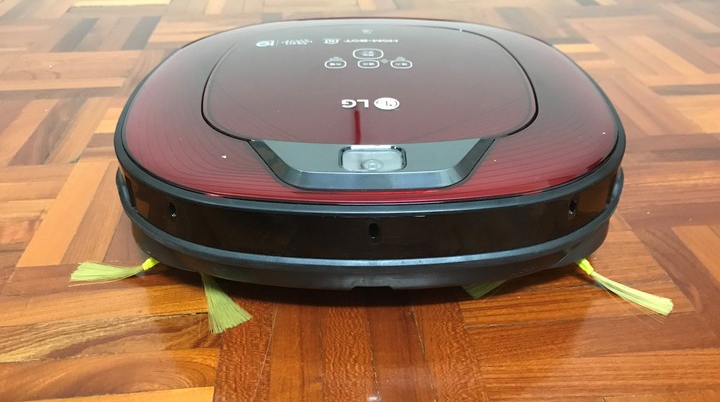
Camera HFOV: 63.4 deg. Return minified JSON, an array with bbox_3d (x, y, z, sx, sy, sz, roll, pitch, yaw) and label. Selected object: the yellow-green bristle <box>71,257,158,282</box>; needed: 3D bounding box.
[{"bbox_3d":[-0.156,0.040,0.379,0.058,0.011,0.019,-4,34,-5],"label":"yellow-green bristle"}]

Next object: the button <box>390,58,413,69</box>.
[{"bbox_3d":[0.032,-0.105,0.449,0.017,0.003,0.019,0,34,0],"label":"button"}]

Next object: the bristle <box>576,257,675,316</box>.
[{"bbox_3d":[0.162,0.051,0.361,0.059,0.011,0.017,20,39,27],"label":"bristle"}]

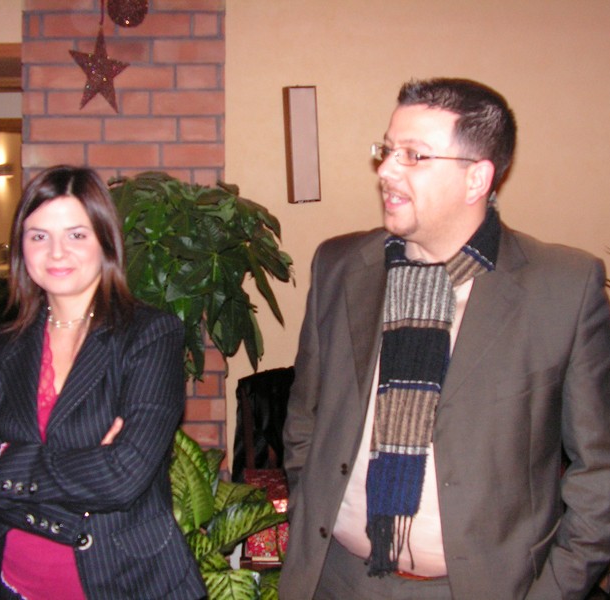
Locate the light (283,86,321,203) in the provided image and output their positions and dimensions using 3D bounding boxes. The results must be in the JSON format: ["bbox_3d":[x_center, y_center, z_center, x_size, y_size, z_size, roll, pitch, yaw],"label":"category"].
[{"bbox_3d":[-0.009,-0.526,2.824,0.096,0.383,0.080,-4,5,-13],"label":"light"}]

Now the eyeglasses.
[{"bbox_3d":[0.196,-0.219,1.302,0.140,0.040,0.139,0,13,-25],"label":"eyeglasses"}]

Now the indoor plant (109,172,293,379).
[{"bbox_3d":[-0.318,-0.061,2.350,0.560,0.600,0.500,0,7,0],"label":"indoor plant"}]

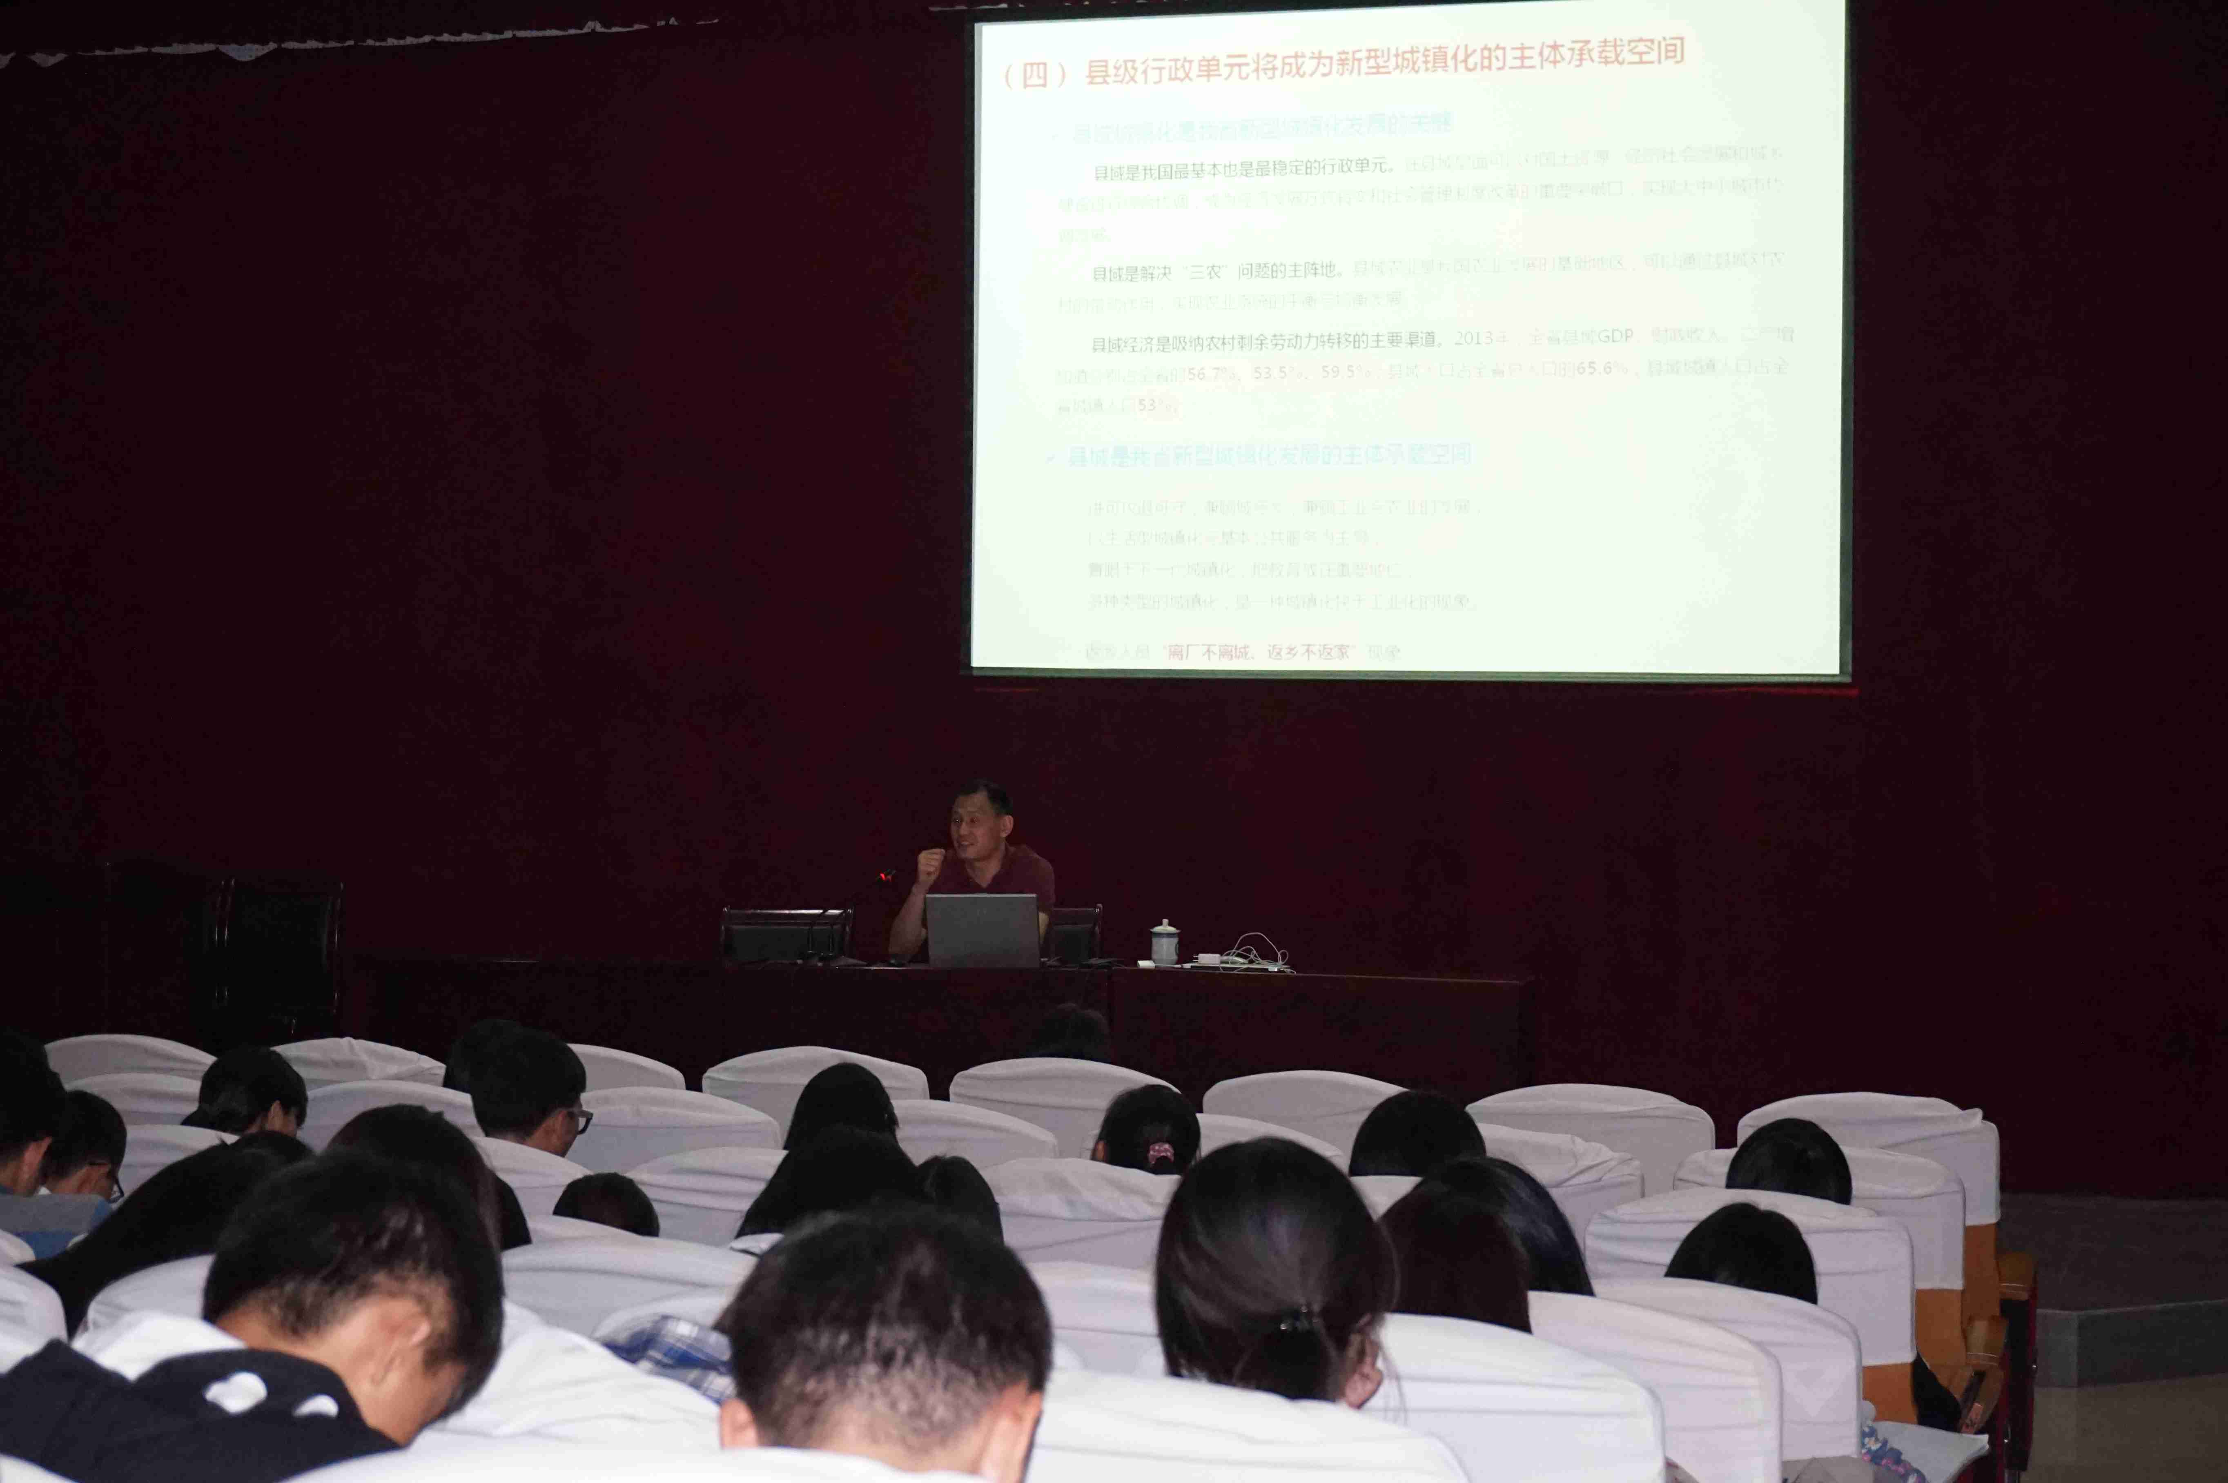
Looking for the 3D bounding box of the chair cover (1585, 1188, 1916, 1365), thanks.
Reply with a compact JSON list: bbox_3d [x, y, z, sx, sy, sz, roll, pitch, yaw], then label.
[{"bbox_3d":[1.116,0.936,6.600,0.550,0.285,0.170,0,1,17],"label":"chair cover"}]

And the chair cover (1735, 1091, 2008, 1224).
[{"bbox_3d":[1.616,0.898,8.100,0.545,0.270,0.170,0,1,17],"label":"chair cover"}]

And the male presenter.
[{"bbox_3d":[-0.381,0.769,11.690,0.520,1.290,0.700,0,1,20],"label":"male presenter"}]

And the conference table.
[{"bbox_3d":[-0.543,1.047,11.343,3.600,0.755,0.420,0,1,14],"label":"conference table"}]

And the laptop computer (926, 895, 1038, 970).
[{"bbox_3d":[-0.346,0.558,11.199,0.345,0.225,0.310,0,1,14],"label":"laptop computer"}]

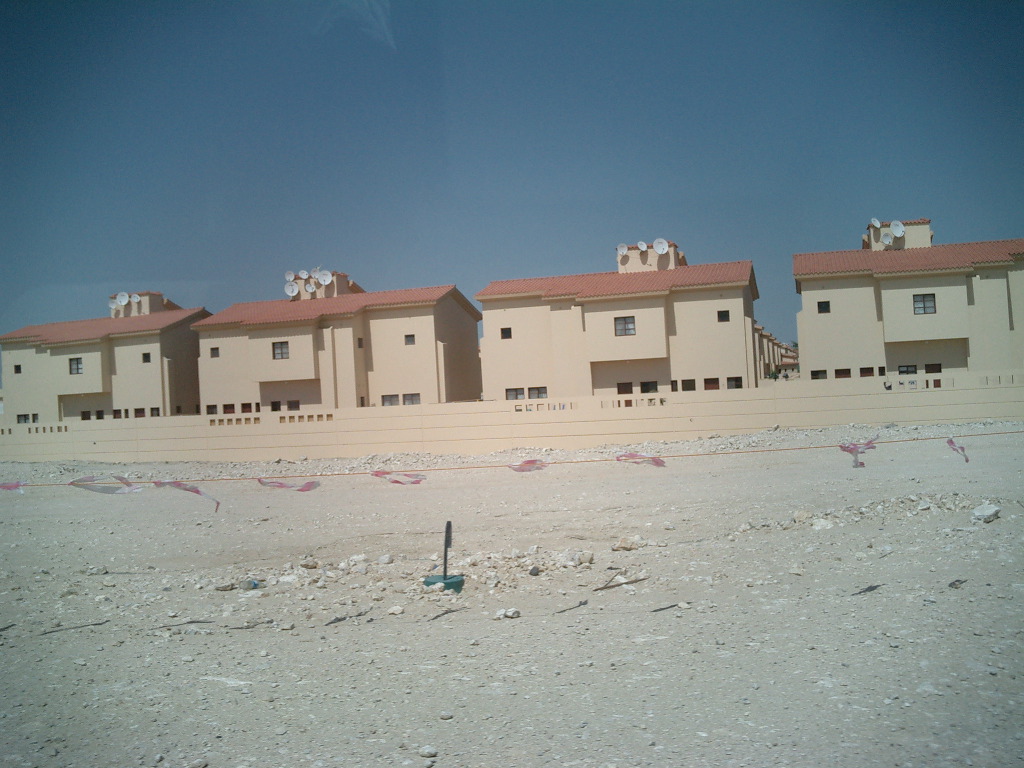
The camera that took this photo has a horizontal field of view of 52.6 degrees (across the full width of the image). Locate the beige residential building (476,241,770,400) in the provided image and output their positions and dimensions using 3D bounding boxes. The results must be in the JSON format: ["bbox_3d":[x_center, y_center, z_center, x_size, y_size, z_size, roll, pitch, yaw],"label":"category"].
[{"bbox_3d":[6.408,-2.690,59.248,15.100,10.000,9.800,-3,0,16],"label":"beige residential building"}]

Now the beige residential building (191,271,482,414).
[{"bbox_3d":[-10.508,-1.793,64.201,15.600,10.000,9.800,-3,0,16],"label":"beige residential building"}]

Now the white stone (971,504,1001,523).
[{"bbox_3d":[7.408,2.018,16.200,0.440,0.220,0.340,-3,0,16],"label":"white stone"}]

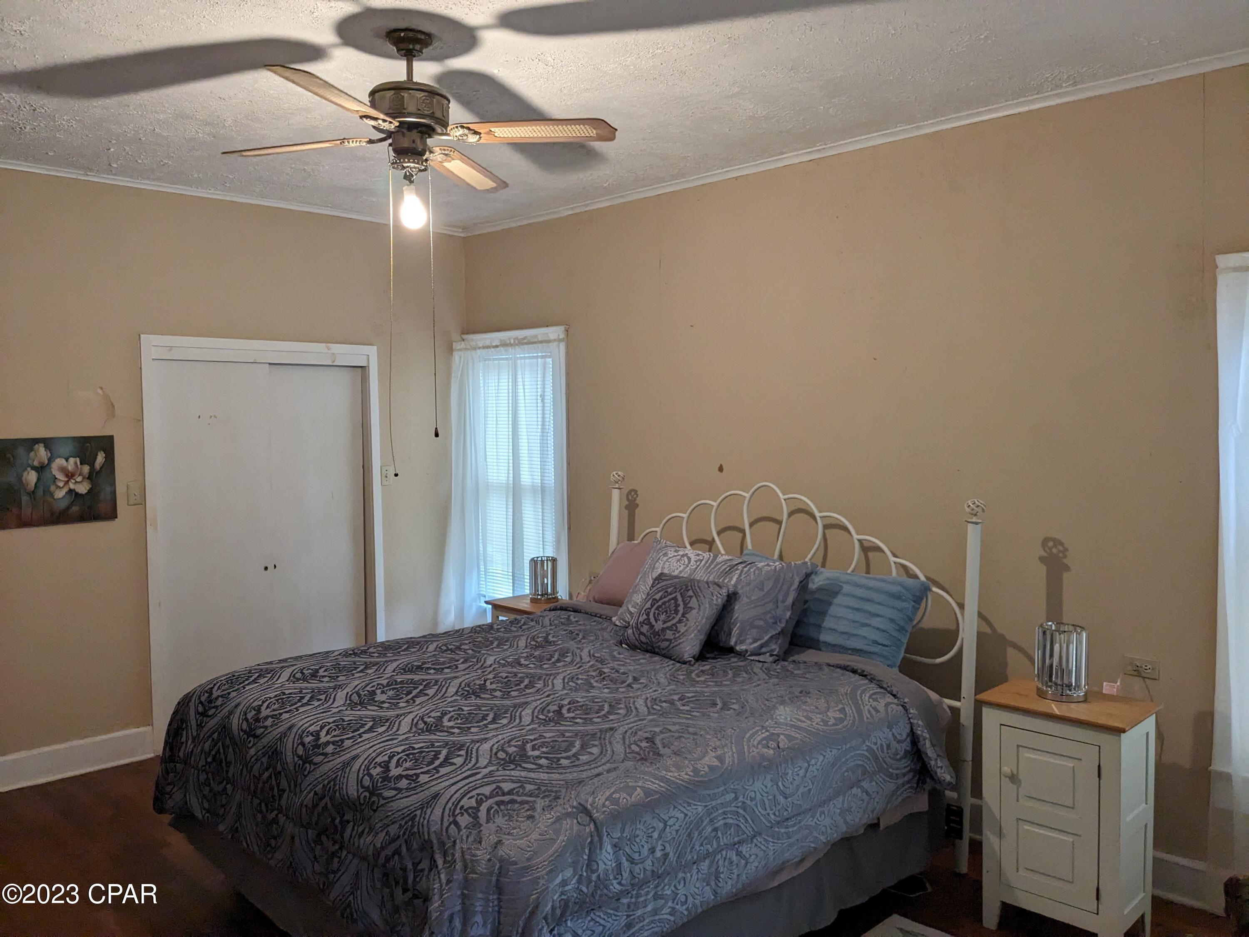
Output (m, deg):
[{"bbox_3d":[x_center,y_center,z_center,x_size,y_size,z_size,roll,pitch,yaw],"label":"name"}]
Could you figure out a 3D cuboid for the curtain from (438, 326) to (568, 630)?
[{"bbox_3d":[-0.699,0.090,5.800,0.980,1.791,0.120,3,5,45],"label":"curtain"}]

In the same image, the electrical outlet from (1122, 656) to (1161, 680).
[{"bbox_3d":[1.814,0.700,3.417,0.114,0.070,0.012,3,5,45],"label":"electrical outlet"}]

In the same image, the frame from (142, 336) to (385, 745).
[{"bbox_3d":[-1.927,0.360,5.318,0.130,2.092,1.322,3,5,45],"label":"frame"}]

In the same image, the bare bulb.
[{"bbox_3d":[-0.641,-0.794,2.964,0.072,0.128,0.072,0,3,0],"label":"bare bulb"}]

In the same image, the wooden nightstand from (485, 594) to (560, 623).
[{"bbox_3d":[-0.423,1.046,4.917,0.450,0.740,0.350,3,5,45],"label":"wooden nightstand"}]

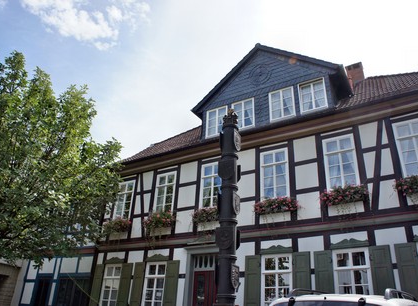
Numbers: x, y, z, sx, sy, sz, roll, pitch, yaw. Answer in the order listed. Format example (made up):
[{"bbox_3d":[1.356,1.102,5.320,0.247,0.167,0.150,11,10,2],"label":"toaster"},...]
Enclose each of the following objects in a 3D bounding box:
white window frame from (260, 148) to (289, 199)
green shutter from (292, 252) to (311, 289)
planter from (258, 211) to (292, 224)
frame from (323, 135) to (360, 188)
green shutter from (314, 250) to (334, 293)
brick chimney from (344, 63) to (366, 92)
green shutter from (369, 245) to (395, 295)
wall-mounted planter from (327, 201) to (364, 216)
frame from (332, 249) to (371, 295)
[{"bbox_3d":[2.421,0.781,12.678,1.078,1.958,0.140,-14,-31,29],"label":"white window frame"},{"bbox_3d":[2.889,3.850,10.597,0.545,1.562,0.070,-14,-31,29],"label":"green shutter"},{"bbox_3d":[2.254,2.212,11.877,1.111,0.341,0.200,-14,-31,29],"label":"planter"},{"bbox_3d":[4.411,0.312,11.517,0.996,1.914,0.140,-14,-31,29],"label":"frame"},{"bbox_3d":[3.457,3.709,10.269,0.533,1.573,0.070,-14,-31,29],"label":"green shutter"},{"bbox_3d":[6.638,-3.323,15.452,0.671,1.133,0.650,-14,-31,29],"label":"brick chimney"},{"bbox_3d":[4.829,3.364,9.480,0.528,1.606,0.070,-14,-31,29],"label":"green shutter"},{"bbox_3d":[4.245,1.718,10.728,1.051,0.352,0.200,-14,-31,29],"label":"wall-mounted planter"},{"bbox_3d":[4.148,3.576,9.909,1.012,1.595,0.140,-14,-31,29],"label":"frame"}]

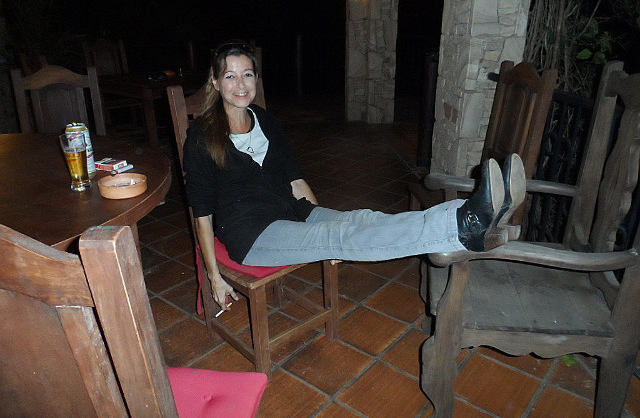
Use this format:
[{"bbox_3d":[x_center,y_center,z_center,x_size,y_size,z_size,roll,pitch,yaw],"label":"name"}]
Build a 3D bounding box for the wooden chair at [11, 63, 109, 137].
[{"bbox_3d":[-1.318,-0.171,2.289,0.405,1.034,0.502,-5,23,-10],"label":"wooden chair"}]

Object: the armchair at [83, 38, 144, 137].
[{"bbox_3d":[-2.204,-1.185,4.818,0.405,1.034,0.502,-14,26,-29],"label":"armchair"}]

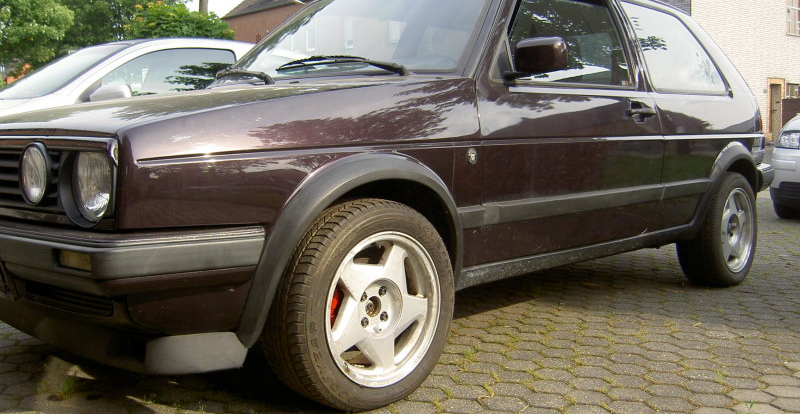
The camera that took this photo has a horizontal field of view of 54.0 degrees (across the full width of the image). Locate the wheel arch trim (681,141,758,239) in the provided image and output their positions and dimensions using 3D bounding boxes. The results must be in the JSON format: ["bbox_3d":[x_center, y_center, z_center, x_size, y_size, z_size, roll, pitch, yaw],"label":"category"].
[{"bbox_3d":[1.569,-0.103,3.804,0.080,0.430,0.900,5,7,43],"label":"wheel arch trim"}]

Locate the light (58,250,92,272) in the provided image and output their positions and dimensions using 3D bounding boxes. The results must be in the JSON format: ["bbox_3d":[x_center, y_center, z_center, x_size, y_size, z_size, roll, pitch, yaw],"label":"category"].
[{"bbox_3d":[-0.670,0.113,1.658,0.155,0.050,0.045,4,7,39],"label":"light"}]

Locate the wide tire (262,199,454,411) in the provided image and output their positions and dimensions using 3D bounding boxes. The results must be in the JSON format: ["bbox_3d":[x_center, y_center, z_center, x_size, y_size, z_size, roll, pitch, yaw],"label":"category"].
[{"bbox_3d":[-0.104,0.266,2.150,0.565,0.560,0.197,-5,7,-43],"label":"wide tire"}]

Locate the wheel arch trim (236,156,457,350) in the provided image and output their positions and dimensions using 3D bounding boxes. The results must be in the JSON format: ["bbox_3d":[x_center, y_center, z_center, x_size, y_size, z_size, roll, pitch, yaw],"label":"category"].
[{"bbox_3d":[-0.105,0.072,2.030,0.080,0.440,0.770,5,7,43],"label":"wheel arch trim"}]

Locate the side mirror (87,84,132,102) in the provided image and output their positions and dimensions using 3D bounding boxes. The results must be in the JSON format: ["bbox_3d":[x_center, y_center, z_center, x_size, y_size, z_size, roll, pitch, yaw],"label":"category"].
[{"bbox_3d":[-1.698,-0.655,4.593,0.210,0.140,0.130,5,7,43],"label":"side mirror"}]

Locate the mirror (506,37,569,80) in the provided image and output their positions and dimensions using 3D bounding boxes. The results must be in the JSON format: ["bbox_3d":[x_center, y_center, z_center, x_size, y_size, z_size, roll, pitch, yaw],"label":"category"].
[{"bbox_3d":[0.430,-0.454,2.406,0.190,0.130,0.100,5,7,43],"label":"mirror"}]

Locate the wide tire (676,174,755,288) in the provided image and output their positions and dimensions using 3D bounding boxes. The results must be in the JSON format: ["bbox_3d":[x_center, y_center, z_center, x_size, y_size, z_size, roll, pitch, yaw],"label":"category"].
[{"bbox_3d":[1.600,0.105,3.938,0.197,0.560,0.565,5,7,43],"label":"wide tire"}]

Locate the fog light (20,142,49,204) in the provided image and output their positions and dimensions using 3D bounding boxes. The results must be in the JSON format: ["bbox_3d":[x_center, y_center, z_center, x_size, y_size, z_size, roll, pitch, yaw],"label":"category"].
[{"bbox_3d":[-0.860,-0.081,1.904,0.155,0.155,0.070,5,7,43],"label":"fog light"}]

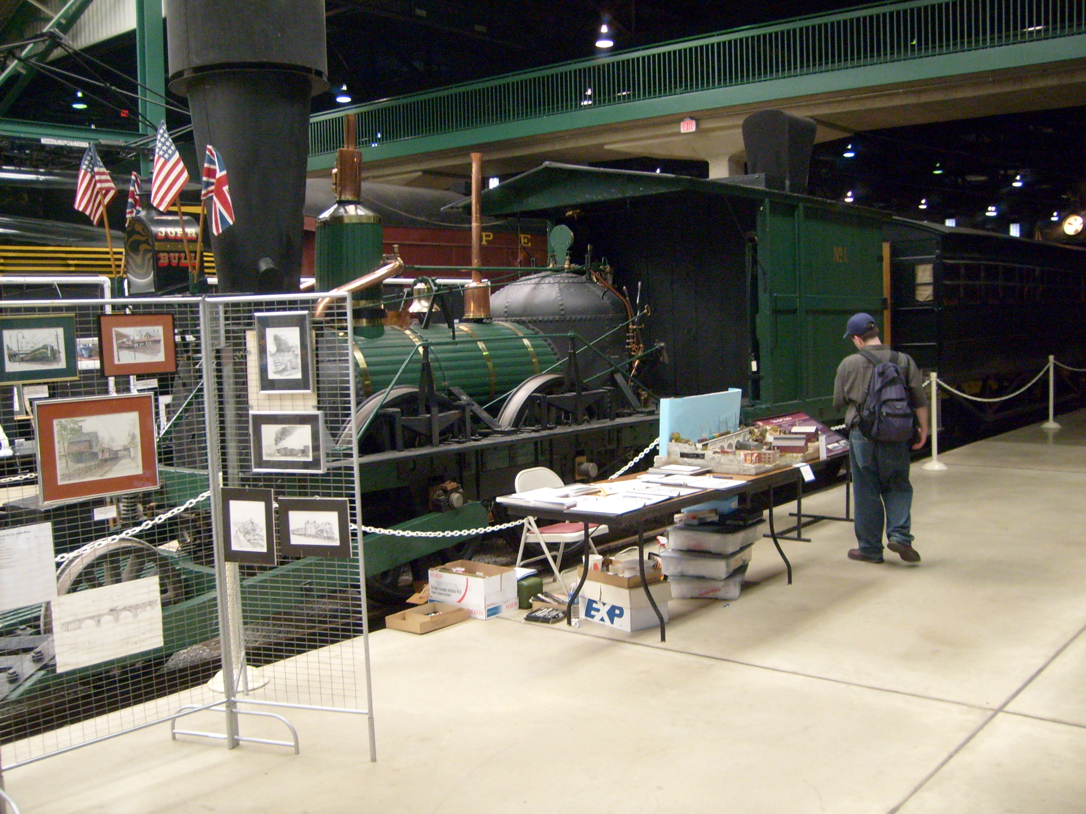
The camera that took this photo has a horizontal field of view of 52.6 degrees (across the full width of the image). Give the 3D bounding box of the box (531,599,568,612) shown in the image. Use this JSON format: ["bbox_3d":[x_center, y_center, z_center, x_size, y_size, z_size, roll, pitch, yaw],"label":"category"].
[{"bbox_3d":[0.109,1.166,6.520,0.240,0.075,0.210,1,5,39],"label":"box"}]

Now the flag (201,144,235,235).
[{"bbox_3d":[-1.852,-1.236,6.250,0.190,0.520,0.140,-1,4,10],"label":"flag"}]

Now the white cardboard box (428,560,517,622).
[{"bbox_3d":[-0.420,1.106,6.650,0.465,0.240,0.288,2,6,41],"label":"white cardboard box"}]

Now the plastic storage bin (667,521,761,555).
[{"bbox_3d":[1.095,0.800,6.940,0.450,0.150,0.510,1,5,34],"label":"plastic storage bin"}]

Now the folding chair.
[{"bbox_3d":[0.125,0.793,6.920,0.480,0.780,0.460,1,5,33],"label":"folding chair"}]

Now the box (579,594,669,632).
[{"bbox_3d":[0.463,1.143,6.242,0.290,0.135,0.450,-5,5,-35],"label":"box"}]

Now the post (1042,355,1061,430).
[{"bbox_3d":[7.179,-0.234,15.495,0.280,1.010,0.280,-2,4,0],"label":"post"}]

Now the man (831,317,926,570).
[{"bbox_3d":[2.321,0.202,7.598,0.560,1.700,0.500,-3,4,-8],"label":"man"}]

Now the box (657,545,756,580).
[{"bbox_3d":[0.984,0.941,6.669,0.430,0.145,0.440,0,4,23],"label":"box"}]

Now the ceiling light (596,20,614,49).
[{"bbox_3d":[1.653,-10.007,29.500,0.500,0.750,0.500,-2,4,0],"label":"ceiling light"}]

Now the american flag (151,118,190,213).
[{"bbox_3d":[-2.207,-1.429,6.500,0.230,0.530,0.170,-4,5,-30],"label":"american flag"}]

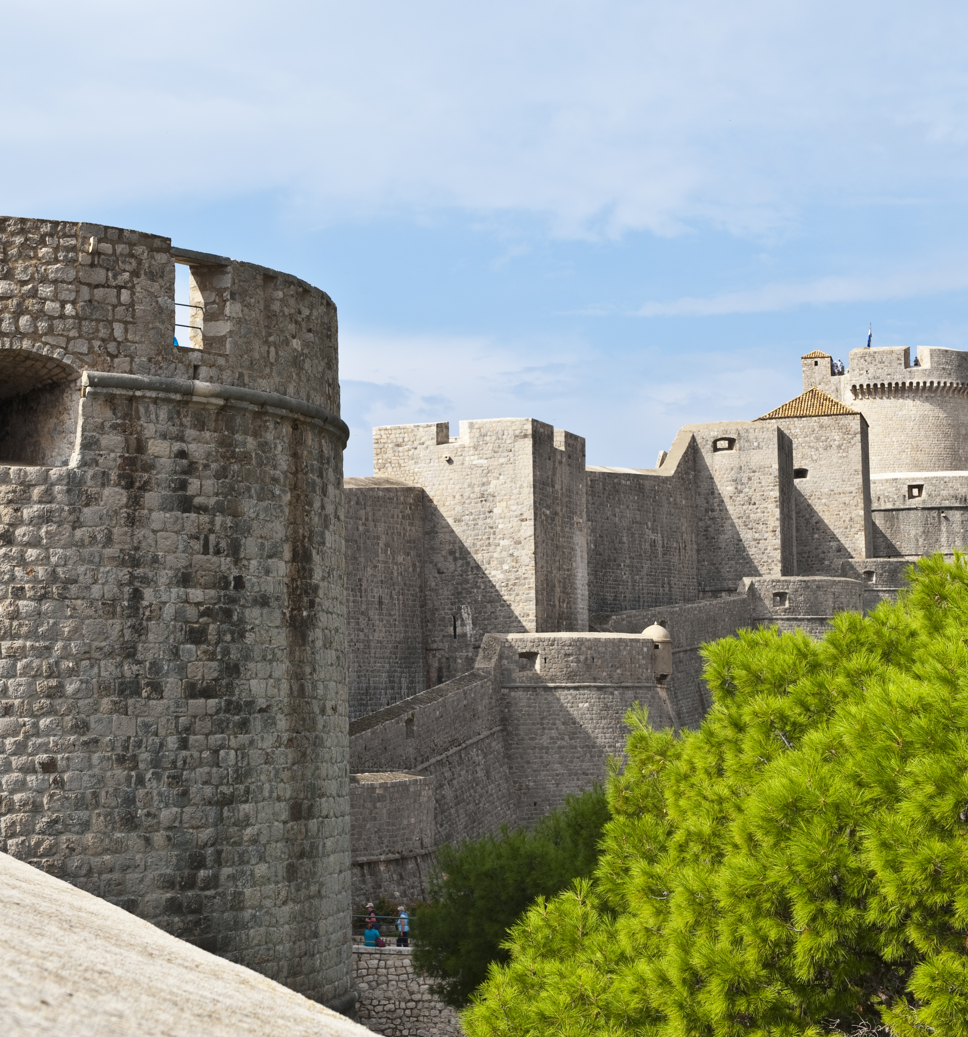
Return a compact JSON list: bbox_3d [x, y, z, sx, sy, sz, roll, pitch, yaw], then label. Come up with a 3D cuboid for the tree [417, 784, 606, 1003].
[{"bbox_3d":[1.580,10.960,64.000,7.200,7.600,6.800,-1,-4,1],"label":"tree"}]

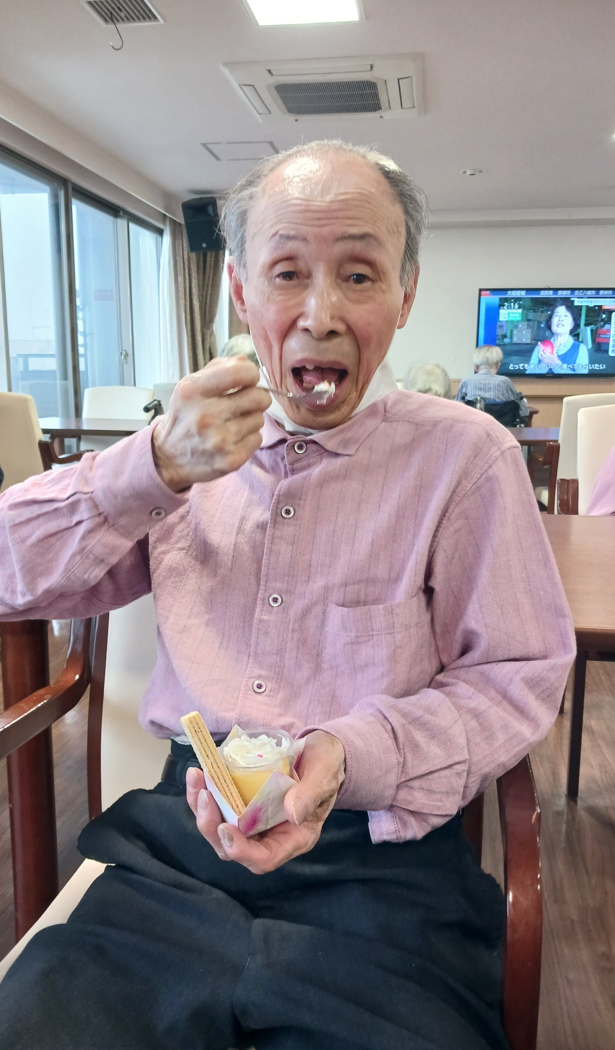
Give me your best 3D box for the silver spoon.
[{"bbox_3d":[-0.032,-0.106,0.634,0.140,0.020,0.030,-9,14,-39],"label":"silver spoon"}]

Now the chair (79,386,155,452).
[{"bbox_3d":[-1.350,-0.450,5.452,0.590,0.930,0.600,2,11,8],"label":"chair"}]

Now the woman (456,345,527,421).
[{"bbox_3d":[1.292,-0.657,5.699,0.480,1.180,0.750,3,11,16],"label":"woman"}]

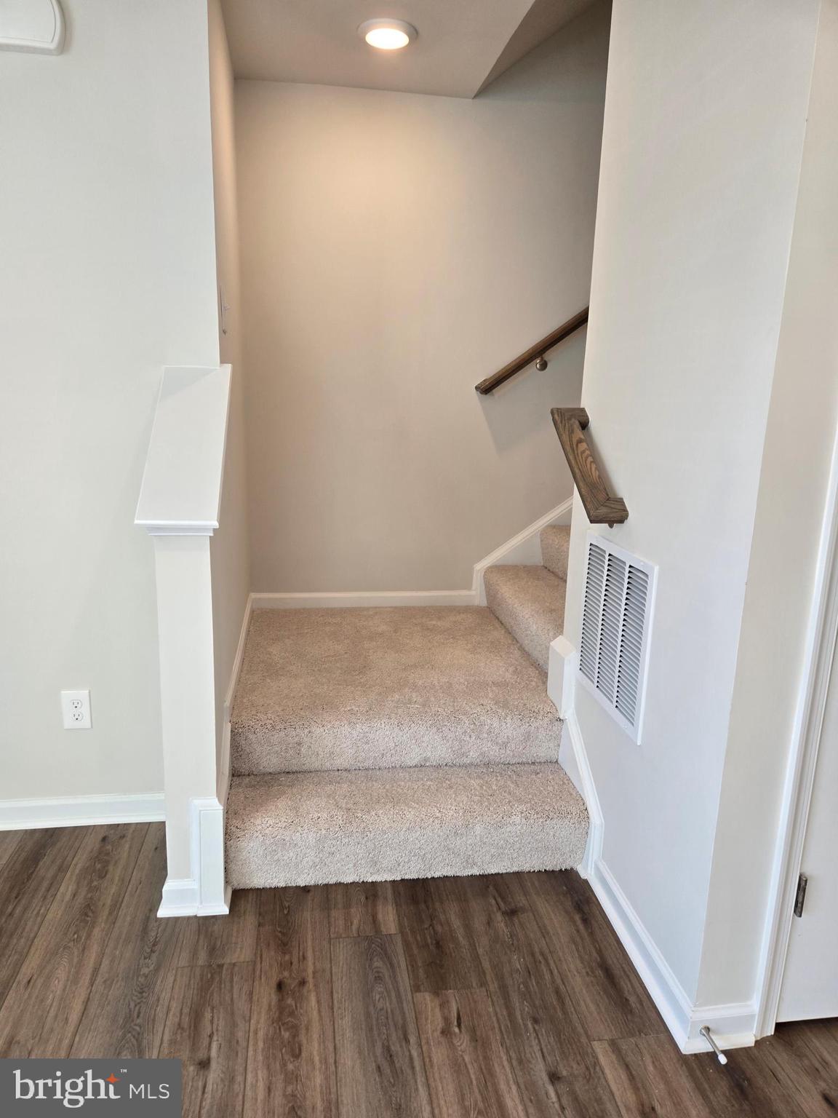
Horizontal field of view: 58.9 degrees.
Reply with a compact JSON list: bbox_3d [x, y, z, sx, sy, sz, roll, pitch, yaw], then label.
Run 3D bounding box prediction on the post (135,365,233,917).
[{"bbox_3d":[-0.573,0.180,1.912,0.180,1.340,0.490,0,12,-9],"label":"post"}]

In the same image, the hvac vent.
[{"bbox_3d":[0.494,0.182,1.885,0.016,0.422,0.405,0,12,-9],"label":"hvac vent"}]

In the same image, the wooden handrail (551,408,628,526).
[{"bbox_3d":[0.443,-0.248,1.962,0.094,0.065,0.435,0,47,-9],"label":"wooden handrail"}]

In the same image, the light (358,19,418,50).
[{"bbox_3d":[-0.102,-1.645,2.349,0.187,0.028,0.187,0,12,-9],"label":"light"}]

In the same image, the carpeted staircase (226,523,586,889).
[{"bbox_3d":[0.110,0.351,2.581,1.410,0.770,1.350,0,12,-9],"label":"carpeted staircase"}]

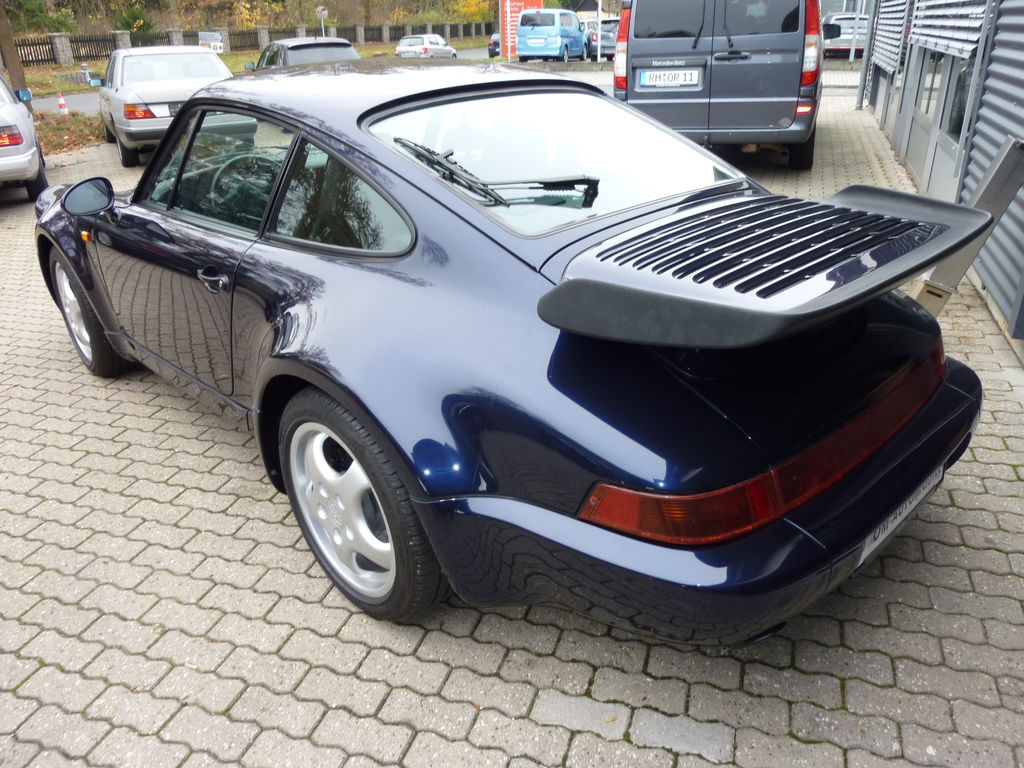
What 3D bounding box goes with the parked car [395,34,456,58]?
[{"bbox_3d":[-4.130,-16.300,36.200,1.670,1.450,4.000,5,26,15],"label":"parked car"}]

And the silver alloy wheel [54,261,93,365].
[{"bbox_3d":[-1.915,-0.352,3.413,0.175,0.465,0.465,-23,32,-38],"label":"silver alloy wheel"}]

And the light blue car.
[{"bbox_3d":[1.700,-14.150,30.100,1.700,1.860,4.400,6,26,18],"label":"light blue car"}]

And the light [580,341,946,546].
[{"bbox_3d":[0.738,0.036,1.718,1.460,0.150,0.270,-23,32,-38],"label":"light"}]

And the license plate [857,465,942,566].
[{"bbox_3d":[0.875,0.252,1.666,0.510,0.110,0.015,-23,37,-38],"label":"license plate"}]

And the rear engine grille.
[{"bbox_3d":[0.598,-0.337,1.703,0.780,0.060,0.440,-23,32,-38],"label":"rear engine grille"}]

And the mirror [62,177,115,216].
[{"bbox_3d":[-1.480,-0.647,2.568,0.172,0.122,0.110,-23,32,-38],"label":"mirror"}]

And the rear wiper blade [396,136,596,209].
[{"bbox_3d":[-0.034,-0.553,1.854,0.330,0.070,0.390,-23,53,-38],"label":"rear wiper blade"}]

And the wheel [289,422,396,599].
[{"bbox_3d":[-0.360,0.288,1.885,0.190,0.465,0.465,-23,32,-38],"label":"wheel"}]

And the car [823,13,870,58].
[{"bbox_3d":[13.400,-14.100,30.100,1.800,1.520,4.500,3,25,12],"label":"car"}]

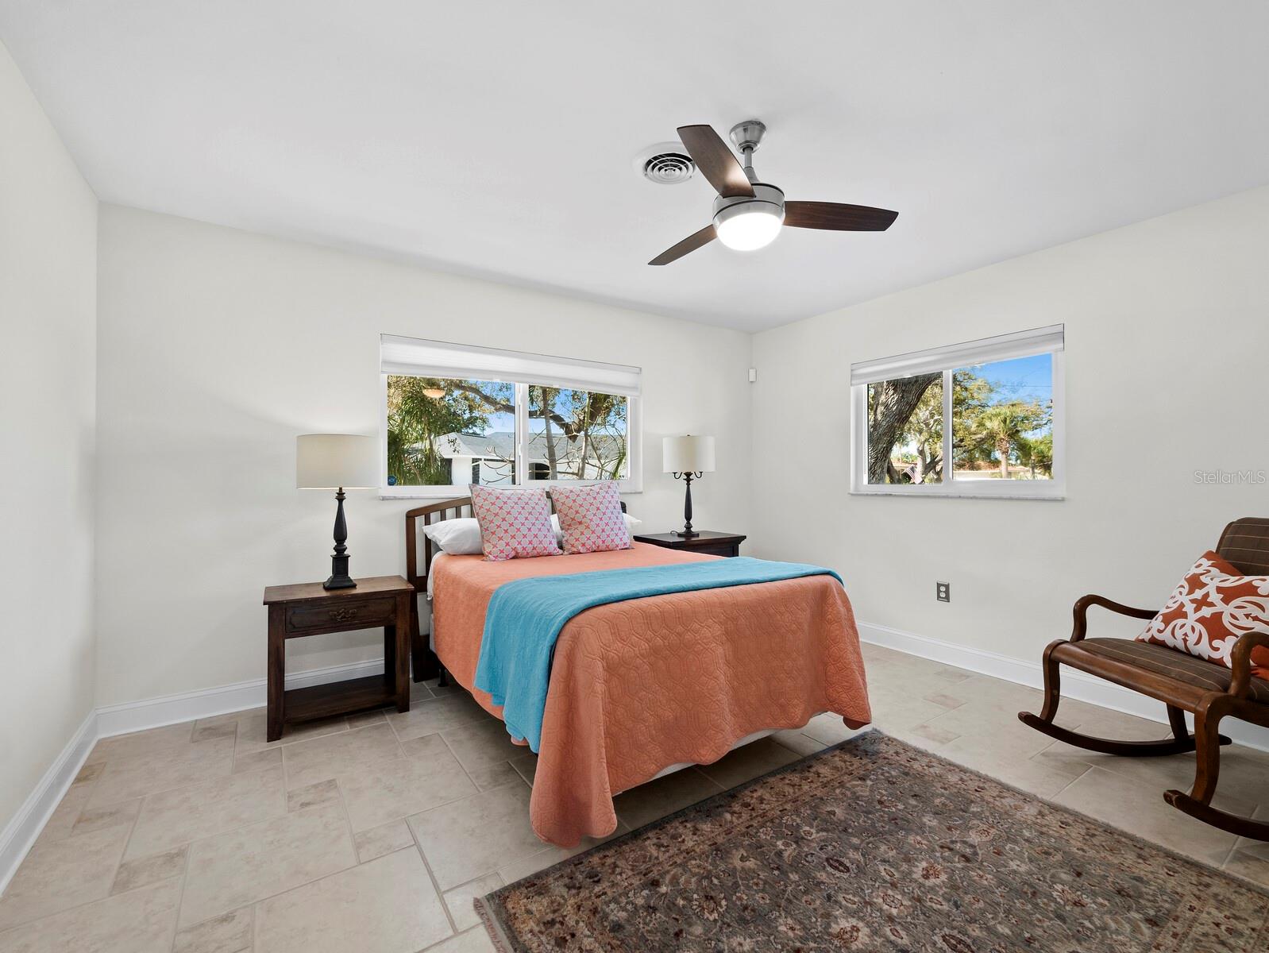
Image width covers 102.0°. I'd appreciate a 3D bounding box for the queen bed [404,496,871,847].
[{"bbox_3d":[-0.146,0.659,2.699,1.562,1.099,2.016,0,0,-33],"label":"queen bed"}]

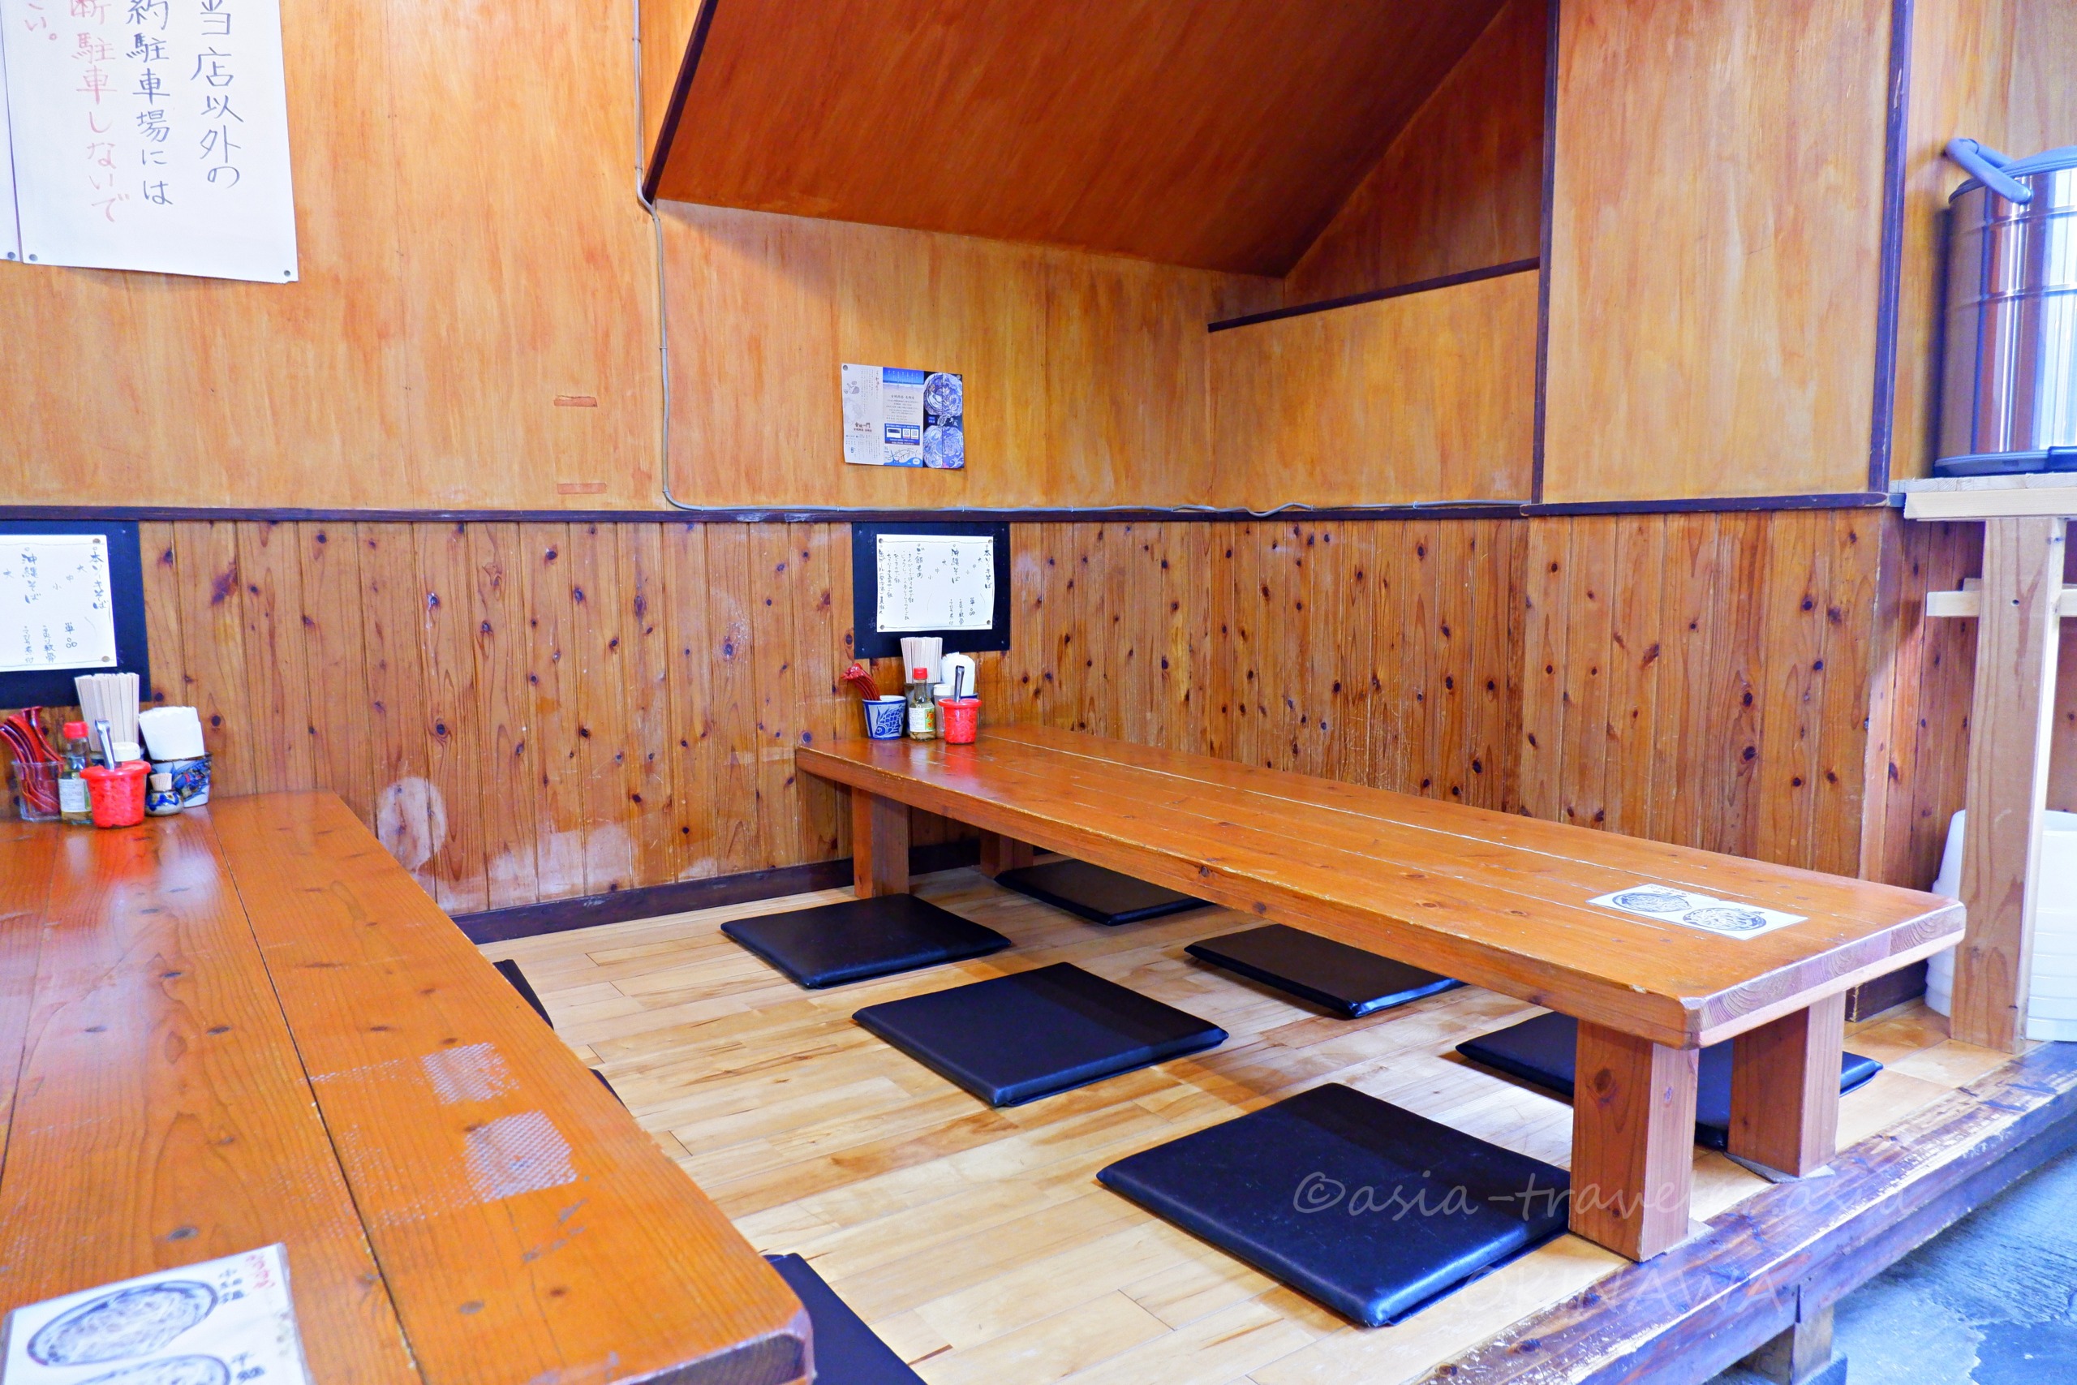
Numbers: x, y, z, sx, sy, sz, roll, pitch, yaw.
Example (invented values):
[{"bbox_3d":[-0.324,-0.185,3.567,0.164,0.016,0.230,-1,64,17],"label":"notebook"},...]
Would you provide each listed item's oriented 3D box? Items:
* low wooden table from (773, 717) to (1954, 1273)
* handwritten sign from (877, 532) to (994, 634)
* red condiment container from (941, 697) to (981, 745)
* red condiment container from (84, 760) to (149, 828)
[{"bbox_3d":[0.286,0.343,2.241,0.589,0.322,1.998,-5,8,-34],"label":"low wooden table"},{"bbox_3d":[-0.233,-0.248,3.036,0.303,0.216,0.006,-5,8,-34],"label":"handwritten sign"},{"bbox_3d":[-0.172,0.065,2.913,0.092,0.087,0.092,-1,6,0],"label":"red condiment container"},{"bbox_3d":[-1.441,0.161,2.078,0.091,0.087,0.091,-5,8,-34],"label":"red condiment container"}]

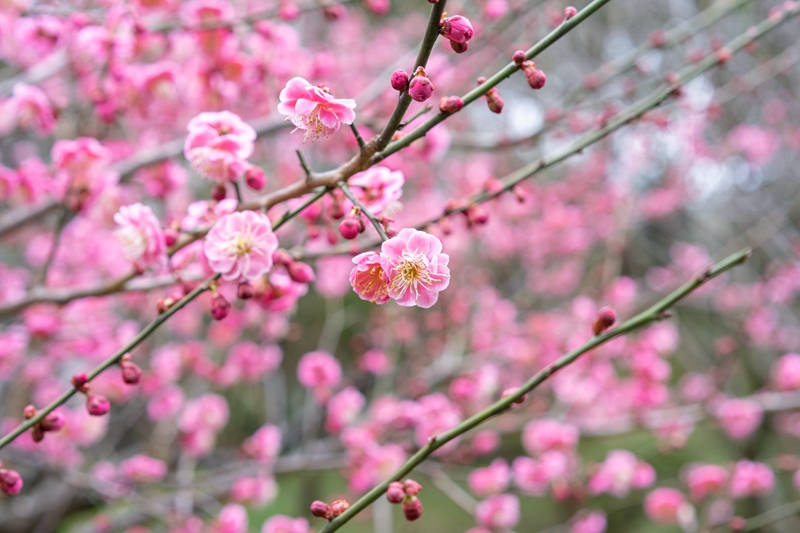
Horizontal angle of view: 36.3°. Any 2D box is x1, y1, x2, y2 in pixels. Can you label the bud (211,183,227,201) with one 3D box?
[{"bbox_3d":[-0.071,-0.029,0.480,0.006,0.007,0.006,3,-6,0],"label":"bud"}]

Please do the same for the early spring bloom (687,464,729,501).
[{"bbox_3d":[0.201,0.141,0.800,0.026,0.024,0.015,0,30,-7],"label":"early spring bloom"}]

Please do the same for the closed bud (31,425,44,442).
[{"bbox_3d":[-0.132,0.061,0.445,0.005,0.007,0.005,0,0,0],"label":"closed bud"}]

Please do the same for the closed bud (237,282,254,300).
[{"bbox_3d":[-0.061,0.010,0.480,0.007,0.007,0.007,-6,-15,0],"label":"closed bud"}]

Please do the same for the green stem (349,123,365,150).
[{"bbox_3d":[-0.017,-0.052,0.485,0.002,0.011,0.002,-25,0,0],"label":"green stem"}]

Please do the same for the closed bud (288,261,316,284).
[{"bbox_3d":[-0.038,0.002,0.480,0.011,0.008,0.008,25,0,18],"label":"closed bud"}]

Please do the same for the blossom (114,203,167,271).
[{"bbox_3d":[-0.112,-0.013,0.525,0.016,0.027,0.027,-23,15,-38],"label":"blossom"}]

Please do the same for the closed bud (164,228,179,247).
[{"bbox_3d":[-0.099,-0.013,0.530,0.006,0.008,0.006,11,0,0],"label":"closed bud"}]

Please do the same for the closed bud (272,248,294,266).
[{"bbox_3d":[-0.049,-0.004,0.510,0.009,0.007,0.007,39,0,12],"label":"closed bud"}]

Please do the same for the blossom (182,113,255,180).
[{"bbox_3d":[-0.072,-0.048,0.490,0.028,0.026,0.018,0,21,19],"label":"blossom"}]

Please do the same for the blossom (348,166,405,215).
[{"bbox_3d":[-0.010,-0.035,0.555,0.025,0.023,0.014,0,-24,33],"label":"blossom"}]

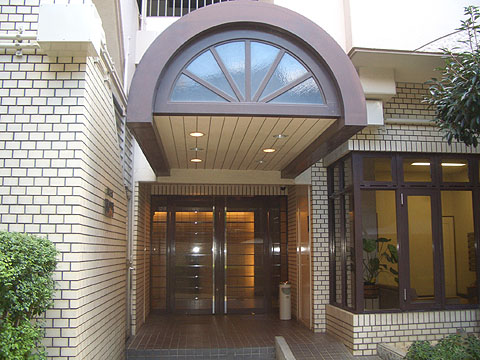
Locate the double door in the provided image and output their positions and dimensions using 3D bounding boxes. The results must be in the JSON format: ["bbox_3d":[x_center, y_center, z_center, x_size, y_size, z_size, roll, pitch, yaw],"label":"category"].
[{"bbox_3d":[-0.392,1.429,9.150,2.550,2.210,0.120,1,-8,-5],"label":"double door"}]

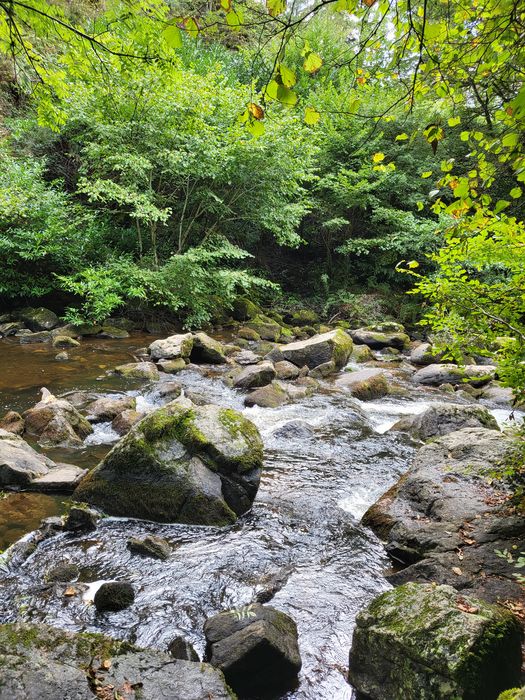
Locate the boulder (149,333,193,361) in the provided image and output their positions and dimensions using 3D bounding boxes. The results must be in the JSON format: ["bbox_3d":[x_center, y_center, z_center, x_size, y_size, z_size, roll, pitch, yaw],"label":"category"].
[{"bbox_3d":[-1.717,-0.074,9.900,0.794,0.473,0.556,-1,8,-6],"label":"boulder"}]

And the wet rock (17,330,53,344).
[{"bbox_3d":[-4.313,-0.239,10.000,0.571,0.243,0.399,0,10,0],"label":"wet rock"}]

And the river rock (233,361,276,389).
[{"bbox_3d":[-0.127,0.388,8.331,0.697,0.406,0.523,-2,9,-15],"label":"river rock"}]

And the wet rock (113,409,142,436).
[{"bbox_3d":[-1.541,0.837,6.070,0.381,0.287,0.343,0,9,0],"label":"wet rock"}]

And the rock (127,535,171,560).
[{"bbox_3d":[-0.755,1.308,3.488,0.278,0.108,0.181,2,11,12],"label":"rock"}]

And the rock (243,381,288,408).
[{"bbox_3d":[0.064,0.666,7.602,0.593,0.314,0.415,1,8,10],"label":"rock"}]

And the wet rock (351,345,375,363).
[{"bbox_3d":[2.012,0.070,10.577,0.483,0.340,0.410,0,9,0],"label":"wet rock"}]

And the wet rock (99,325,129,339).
[{"bbox_3d":[-3.706,-0.453,13.202,0.738,0.339,0.480,-1,8,-9],"label":"wet rock"}]

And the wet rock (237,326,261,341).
[{"bbox_3d":[-0.359,-0.424,13.501,0.616,0.339,0.493,0,9,0],"label":"wet rock"}]

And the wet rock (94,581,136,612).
[{"bbox_3d":[-0.952,1.595,3.401,0.250,0.160,0.210,-1,8,-9],"label":"wet rock"}]

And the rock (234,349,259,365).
[{"bbox_3d":[-0.241,0.104,8.490,0.418,0.238,0.314,0,10,0],"label":"rock"}]

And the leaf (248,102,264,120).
[{"bbox_3d":[-0.026,-1.041,2.300,0.060,0.072,0.030,0,9,0],"label":"leaf"}]

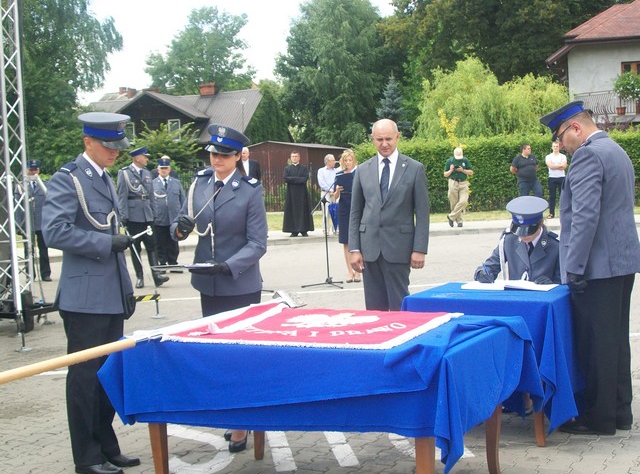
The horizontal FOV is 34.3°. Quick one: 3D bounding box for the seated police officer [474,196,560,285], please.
[{"bbox_3d":[1.308,0.391,6.720,0.620,1.310,0.850,-1,4,14],"label":"seated police officer"}]

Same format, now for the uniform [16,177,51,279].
[{"bbox_3d":[-4.300,-0.143,15.568,0.580,1.540,0.360,-3,4,-6],"label":"uniform"}]

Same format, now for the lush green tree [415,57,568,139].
[{"bbox_3d":[5.657,-3.468,34.356,4.900,4.600,4.400,-2,4,0],"label":"lush green tree"}]

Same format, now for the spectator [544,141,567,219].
[{"bbox_3d":[5.501,-1.314,24.185,0.530,1.790,0.360,-2,4,9],"label":"spectator"}]

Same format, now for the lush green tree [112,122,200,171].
[{"bbox_3d":[-4.579,-1.840,29.000,2.800,2.750,2.600,-2,4,0],"label":"lush green tree"}]

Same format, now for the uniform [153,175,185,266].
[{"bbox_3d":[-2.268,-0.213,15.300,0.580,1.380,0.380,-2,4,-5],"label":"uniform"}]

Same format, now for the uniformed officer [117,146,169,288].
[{"bbox_3d":[-2.308,-0.253,13.500,0.560,1.860,0.520,-6,6,-42],"label":"uniformed officer"}]

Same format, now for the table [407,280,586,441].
[{"bbox_3d":[1.029,0.680,6.039,0.890,0.710,0.760,0,5,29],"label":"table"}]

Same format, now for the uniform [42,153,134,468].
[{"bbox_3d":[-1.202,0.378,5.397,0.410,1.600,0.520,-1,4,25],"label":"uniform"}]

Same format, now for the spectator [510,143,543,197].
[{"bbox_3d":[4.787,-1.323,24.000,0.620,1.780,0.420,-2,4,0],"label":"spectator"}]

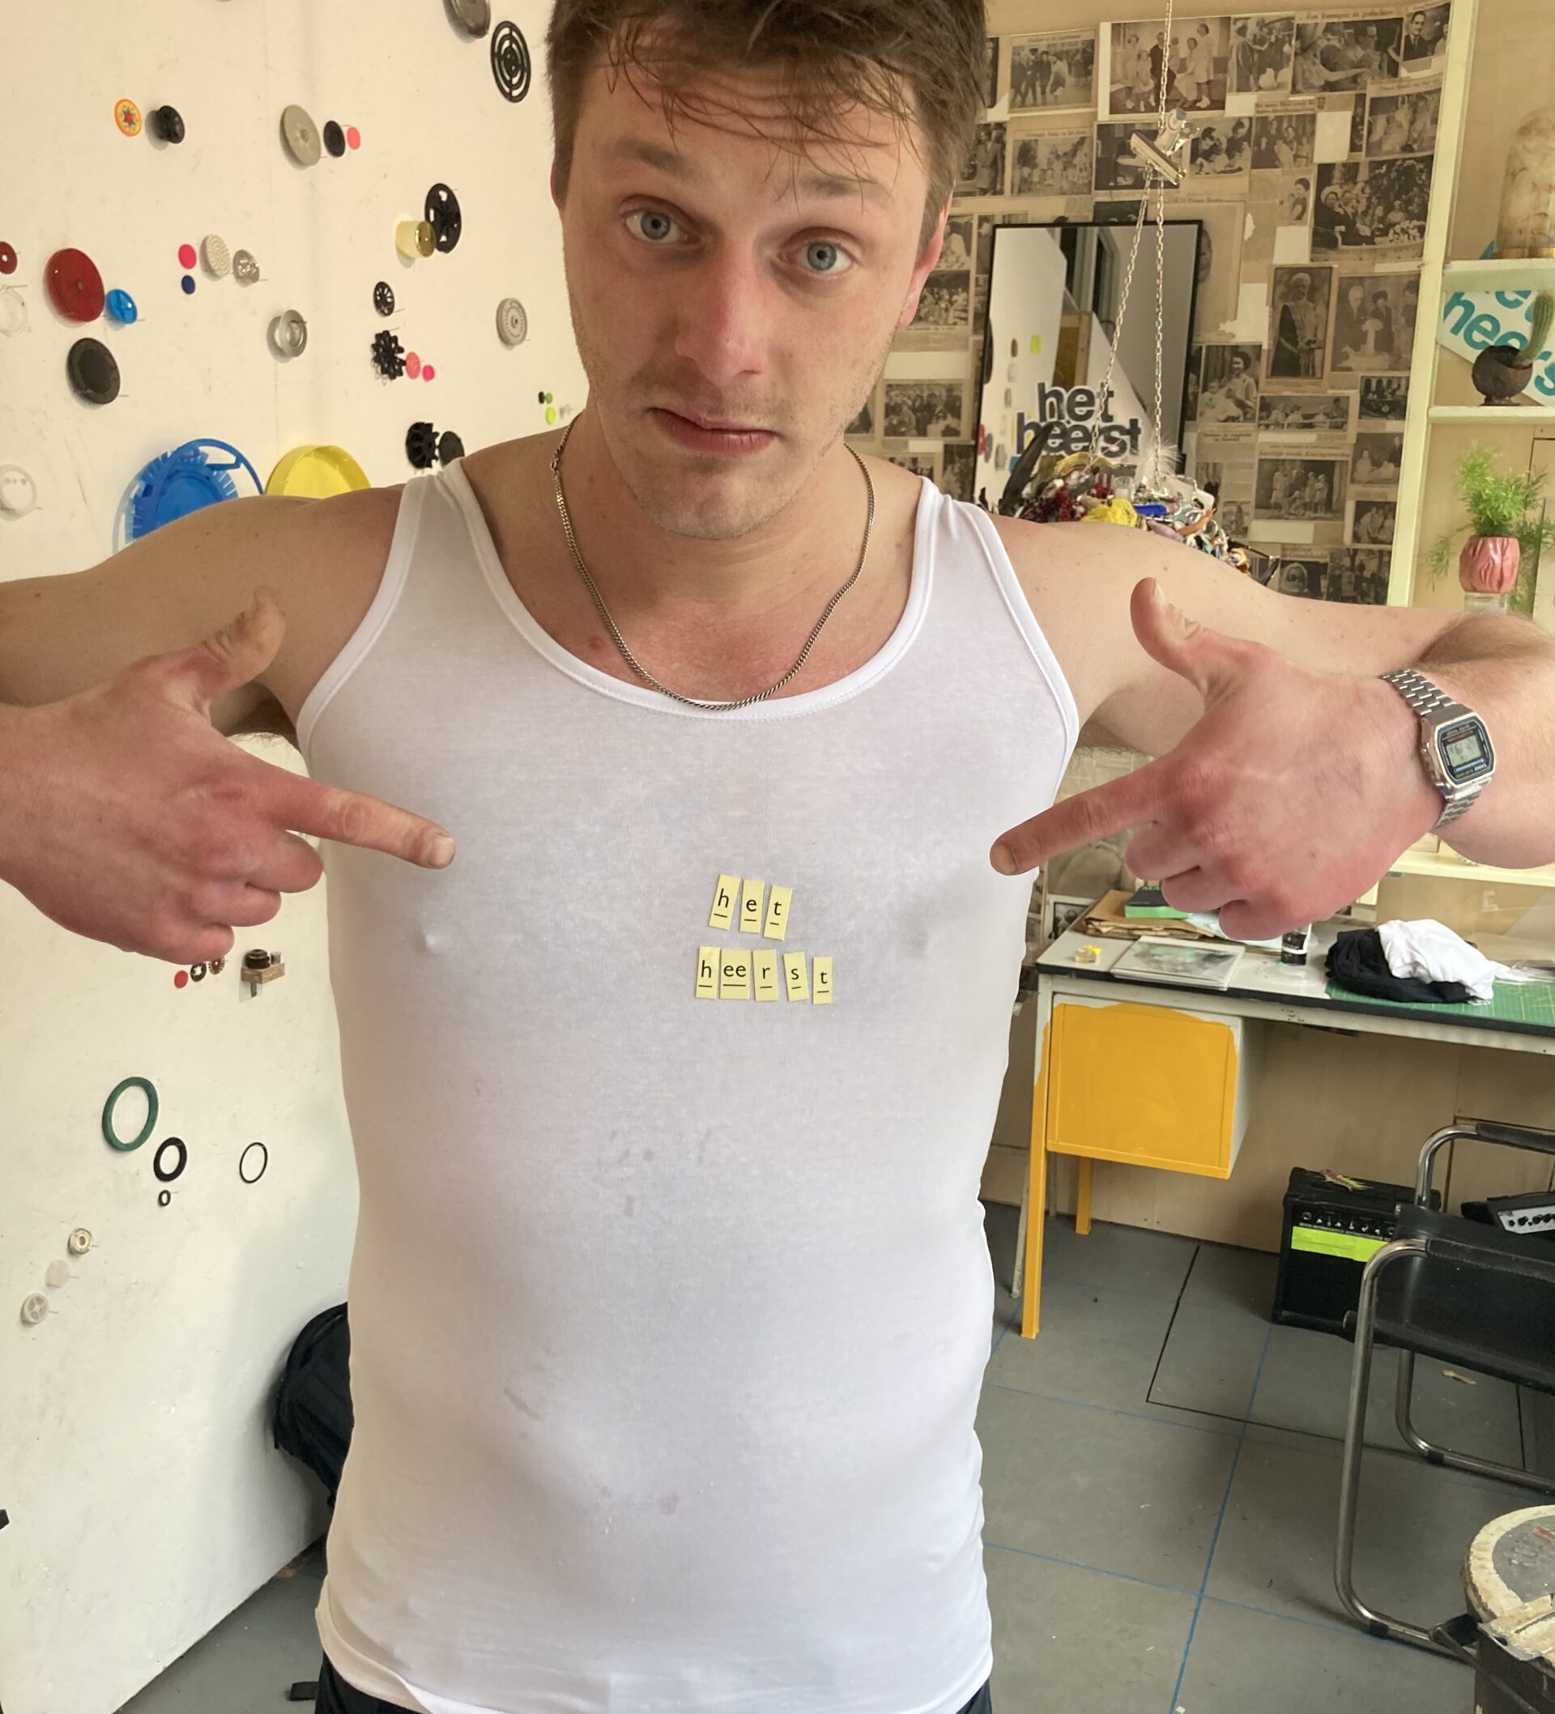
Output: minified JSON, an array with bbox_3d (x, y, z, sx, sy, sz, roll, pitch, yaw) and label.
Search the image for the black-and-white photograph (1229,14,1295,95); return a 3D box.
[{"bbox_3d":[0.981,-1.625,3.399,0.125,0.149,0.004,6,12,21],"label":"black-and-white photograph"}]

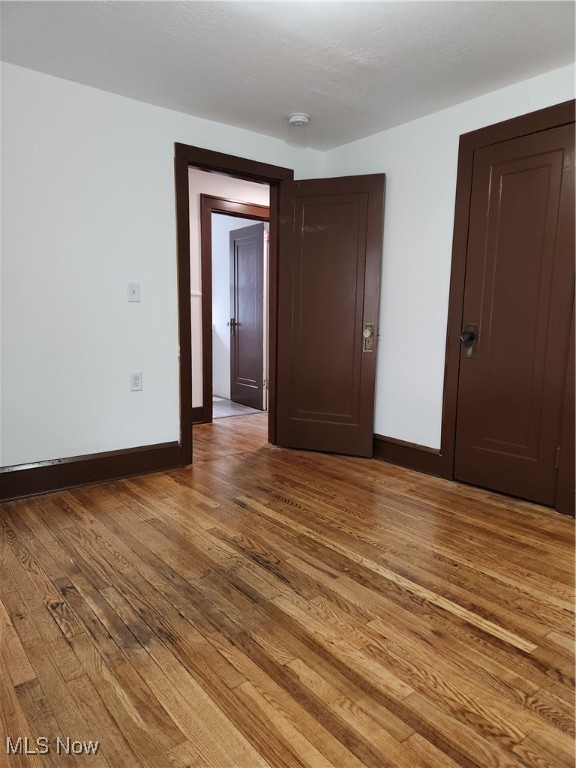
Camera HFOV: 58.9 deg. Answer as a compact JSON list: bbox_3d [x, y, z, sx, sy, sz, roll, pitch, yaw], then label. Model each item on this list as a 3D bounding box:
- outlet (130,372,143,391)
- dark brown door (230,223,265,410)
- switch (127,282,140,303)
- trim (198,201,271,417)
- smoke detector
[{"bbox_3d":[-0.981,-0.014,3.289,0.074,0.116,0.012,-6,10,-38],"label":"outlet"},{"bbox_3d":[-0.448,-0.732,5.745,0.042,1.980,0.770,-4,9,-33],"label":"dark brown door"},{"bbox_3d":[-0.972,-0.573,3.212,0.074,0.116,0.014,-6,10,-38],"label":"switch"},{"bbox_3d":[-0.448,-0.708,5.093,0.975,2.120,0.100,-6,10,-38],"label":"trim"},{"bbox_3d":[0.077,-1.707,3.314,0.142,0.044,0.142,1,8,0],"label":"smoke detector"}]

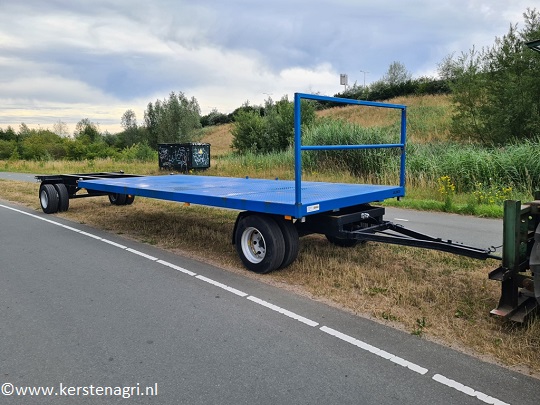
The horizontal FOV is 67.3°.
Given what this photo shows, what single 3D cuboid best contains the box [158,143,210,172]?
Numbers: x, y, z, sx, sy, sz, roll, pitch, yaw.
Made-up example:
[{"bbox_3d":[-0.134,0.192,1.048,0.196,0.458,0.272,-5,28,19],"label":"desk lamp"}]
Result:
[{"bbox_3d":[-5.405,-2.820,25.823,2.800,1.800,1.500,4,9,35],"label":"box"}]

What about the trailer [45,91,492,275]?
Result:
[{"bbox_3d":[-1.523,-0.530,8.159,11.370,2.220,2.550,6,11,44],"label":"trailer"}]

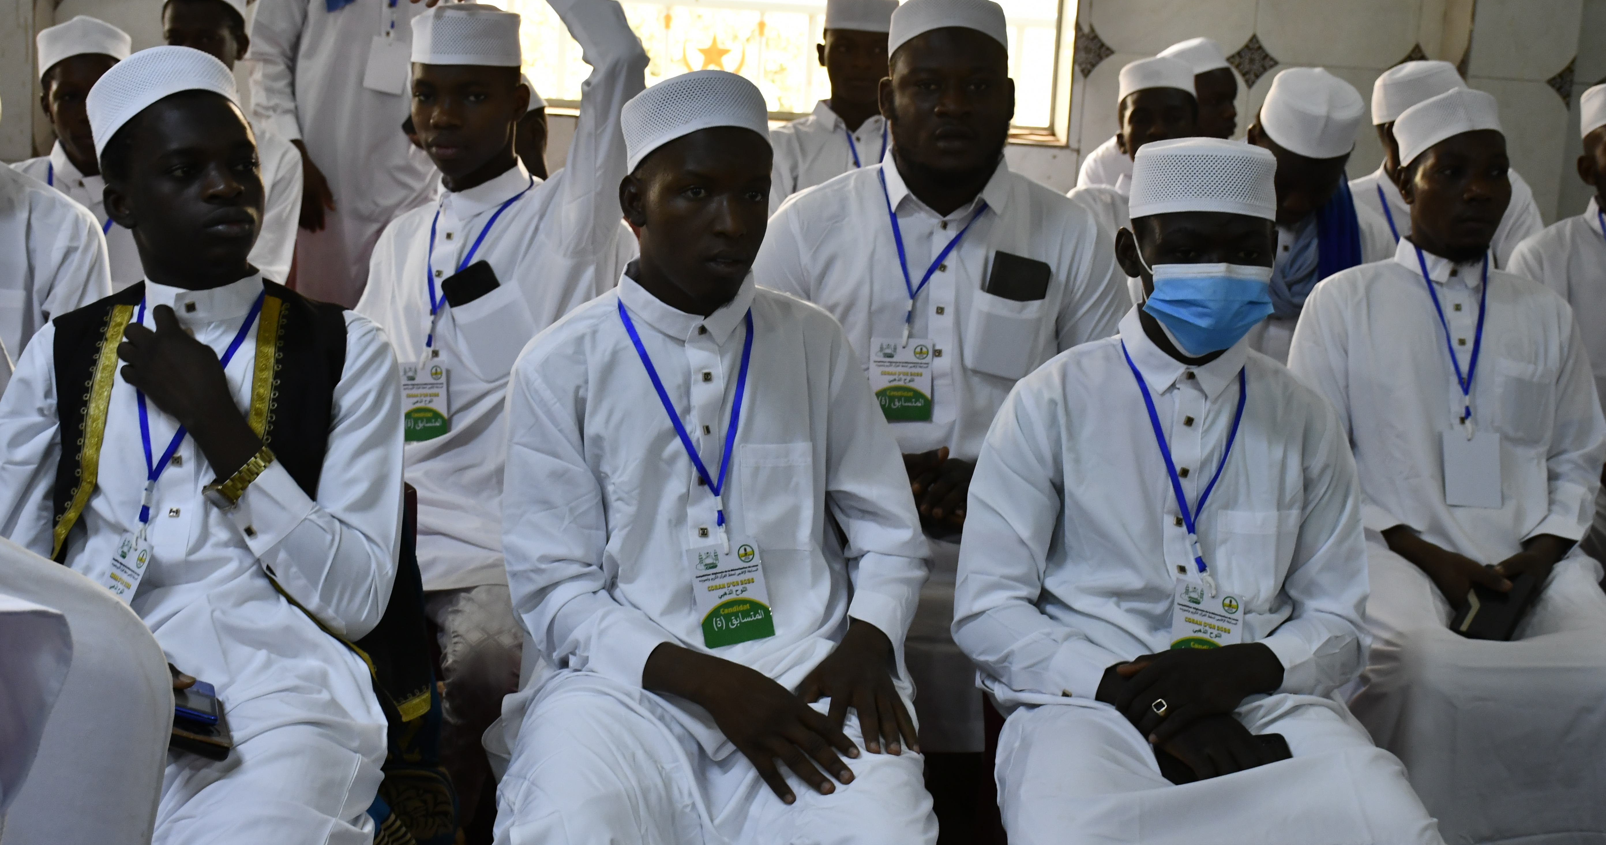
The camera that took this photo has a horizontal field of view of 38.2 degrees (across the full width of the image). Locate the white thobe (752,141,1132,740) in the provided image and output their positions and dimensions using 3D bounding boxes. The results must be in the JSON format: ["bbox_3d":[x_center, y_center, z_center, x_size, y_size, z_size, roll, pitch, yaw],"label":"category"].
[{"bbox_3d":[0.195,0.011,3.286,0.560,0.790,0.700,3,11,2],"label":"white thobe"}]

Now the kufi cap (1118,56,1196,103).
[{"bbox_3d":[0.760,-0.741,4.980,0.167,0.088,0.185,1,-7,-8],"label":"kufi cap"}]

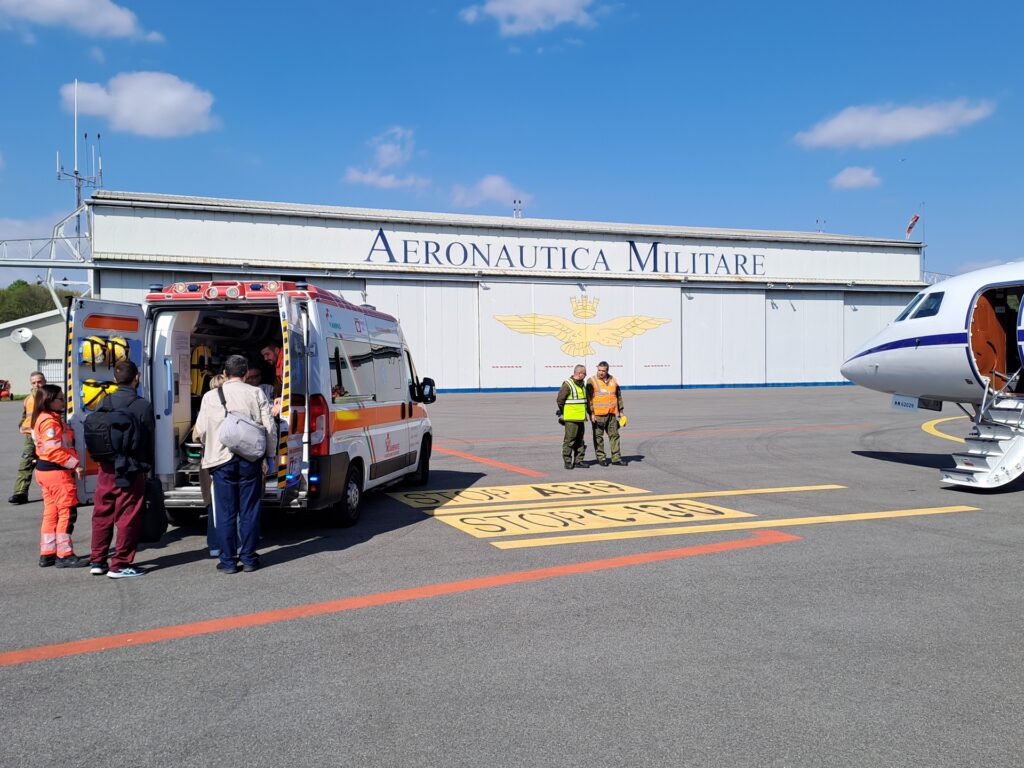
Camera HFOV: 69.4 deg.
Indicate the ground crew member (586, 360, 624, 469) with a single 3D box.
[{"bbox_3d":[1.612,0.504,12.750,0.620,1.784,0.380,-1,1,0],"label":"ground crew member"}]

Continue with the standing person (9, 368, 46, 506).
[{"bbox_3d":[-6.362,0.692,9.750,0.500,1.714,0.400,0,1,9],"label":"standing person"}]

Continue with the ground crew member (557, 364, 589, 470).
[{"bbox_3d":[1.048,0.549,12.600,0.400,1.746,0.540,0,1,41],"label":"ground crew member"}]

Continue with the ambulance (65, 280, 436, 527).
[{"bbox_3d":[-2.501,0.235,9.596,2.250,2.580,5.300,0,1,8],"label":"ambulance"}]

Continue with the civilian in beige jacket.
[{"bbox_3d":[-2.300,0.657,6.150,0.620,1.788,0.420,-1,1,-12],"label":"civilian in beige jacket"}]

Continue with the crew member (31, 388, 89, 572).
[{"bbox_3d":[-3.947,0.798,6.450,0.440,1.570,0.480,-1,1,-28],"label":"crew member"}]

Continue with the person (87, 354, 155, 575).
[{"bbox_3d":[-3.248,0.694,6.150,0.520,1.763,0.460,0,1,13],"label":"person"}]

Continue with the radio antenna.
[{"bbox_3d":[-26.841,-14.152,46.000,2.600,9.520,2.100,-1,1,-19],"label":"radio antenna"}]

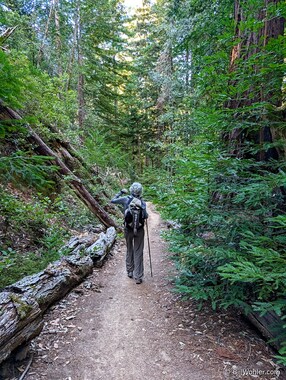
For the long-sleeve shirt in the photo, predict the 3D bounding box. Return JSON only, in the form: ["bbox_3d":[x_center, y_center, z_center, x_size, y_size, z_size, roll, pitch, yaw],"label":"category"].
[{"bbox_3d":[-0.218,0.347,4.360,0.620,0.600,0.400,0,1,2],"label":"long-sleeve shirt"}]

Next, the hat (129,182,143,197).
[{"bbox_3d":[-0.103,-0.003,4.300,0.225,0.235,0.235,0,1,2],"label":"hat"}]

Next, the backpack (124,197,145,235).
[{"bbox_3d":[-0.123,0.411,4.120,0.310,0.560,0.240,0,1,2],"label":"backpack"}]

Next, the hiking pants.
[{"bbox_3d":[-0.133,1.009,4.330,0.330,0.940,0.360,0,1,2],"label":"hiking pants"}]

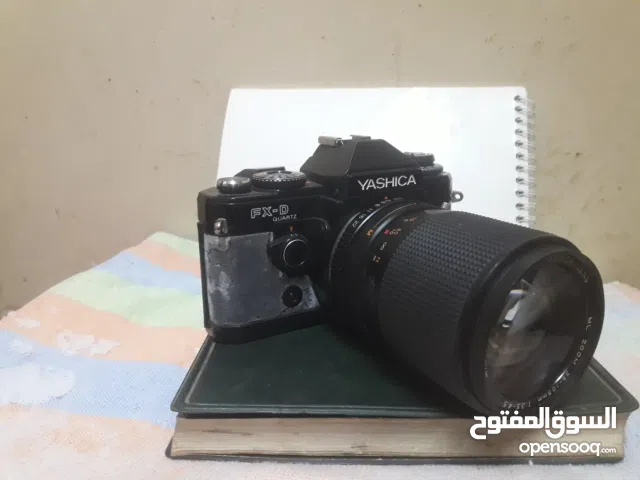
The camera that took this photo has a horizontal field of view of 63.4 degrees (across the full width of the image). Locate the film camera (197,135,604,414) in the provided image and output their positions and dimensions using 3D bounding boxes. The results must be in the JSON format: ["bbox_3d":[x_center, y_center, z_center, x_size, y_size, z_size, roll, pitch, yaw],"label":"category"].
[{"bbox_3d":[0.030,0.005,0.216,0.138,0.087,0.139,-9,18,-27],"label":"film camera"}]

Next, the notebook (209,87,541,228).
[{"bbox_3d":[0.032,-0.038,0.338,0.210,0.141,0.013,3,-18,11],"label":"notebook"}]

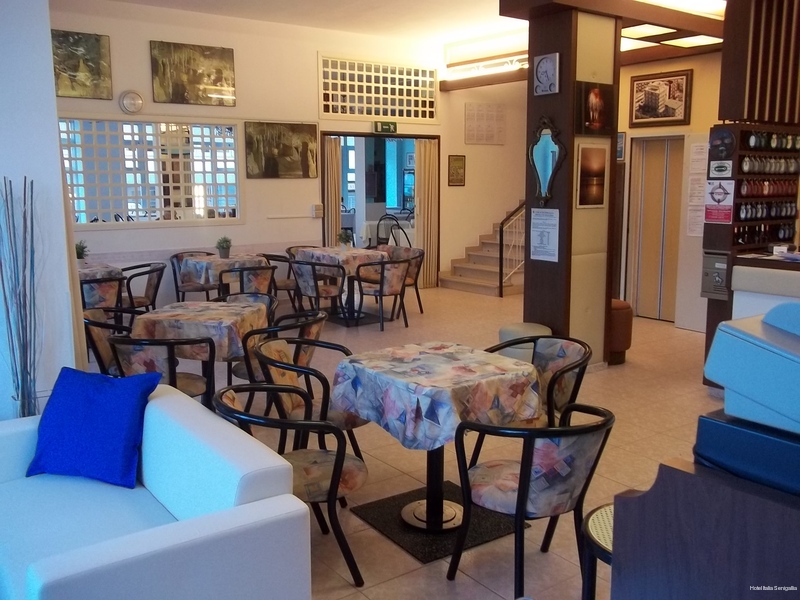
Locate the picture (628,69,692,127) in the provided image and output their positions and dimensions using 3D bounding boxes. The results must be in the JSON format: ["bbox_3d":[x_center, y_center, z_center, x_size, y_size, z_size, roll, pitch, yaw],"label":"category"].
[{"bbox_3d":[2.771,-2.130,7.882,0.040,0.560,0.745,-7,12,-37],"label":"picture"}]

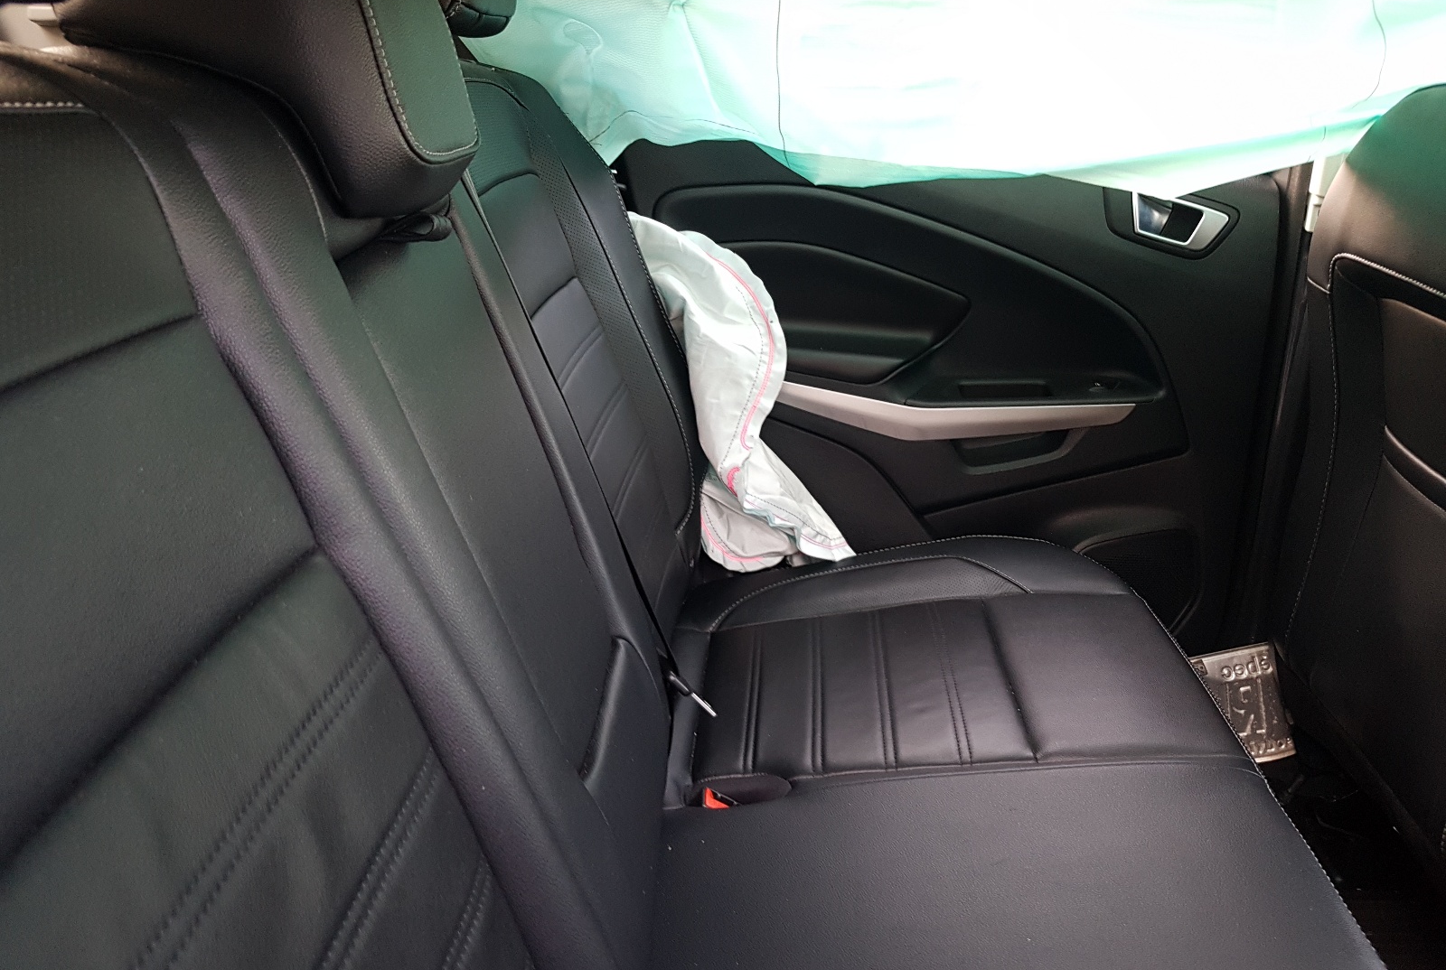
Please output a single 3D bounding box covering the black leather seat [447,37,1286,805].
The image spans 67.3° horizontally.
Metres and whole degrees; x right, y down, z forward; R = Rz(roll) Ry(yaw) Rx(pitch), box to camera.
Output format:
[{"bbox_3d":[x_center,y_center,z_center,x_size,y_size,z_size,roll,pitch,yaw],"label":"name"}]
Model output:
[{"bbox_3d":[0.121,-0.054,1.062,0.710,0.710,0.470,0,22,2],"label":"black leather seat"}]

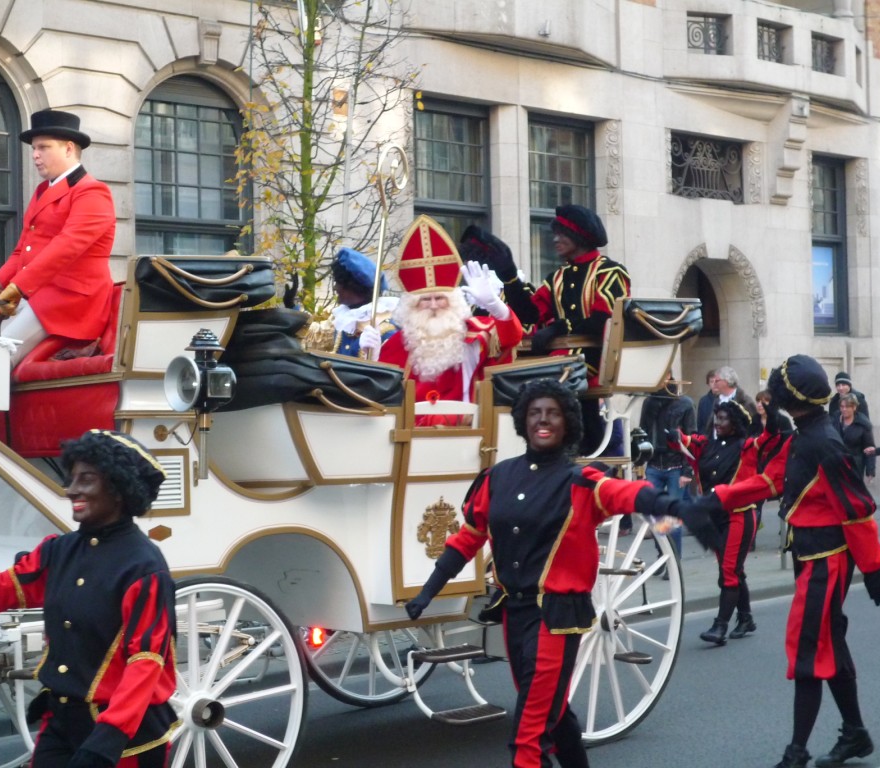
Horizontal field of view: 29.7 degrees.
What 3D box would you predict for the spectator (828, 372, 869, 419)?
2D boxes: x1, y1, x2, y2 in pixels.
[{"bbox_3d":[4.421,0.748,17.992,0.540,1.750,0.360,-1,-1,14],"label":"spectator"}]

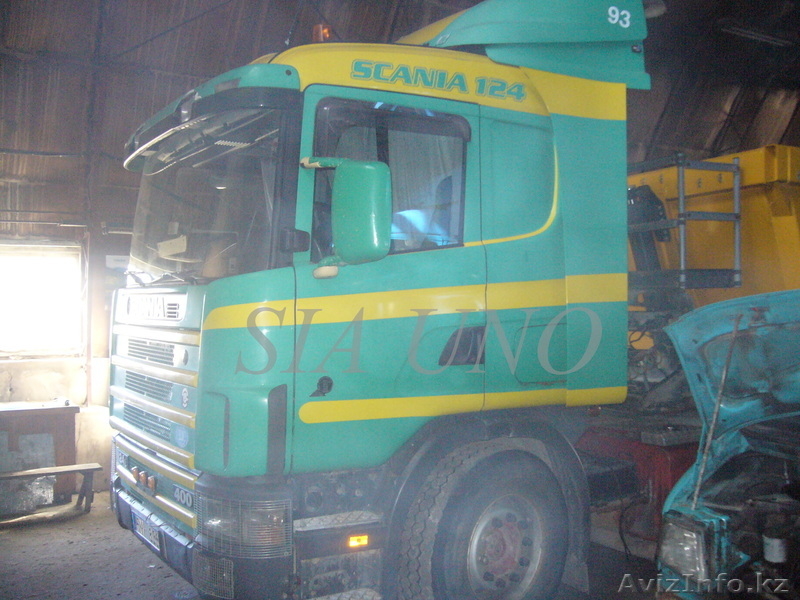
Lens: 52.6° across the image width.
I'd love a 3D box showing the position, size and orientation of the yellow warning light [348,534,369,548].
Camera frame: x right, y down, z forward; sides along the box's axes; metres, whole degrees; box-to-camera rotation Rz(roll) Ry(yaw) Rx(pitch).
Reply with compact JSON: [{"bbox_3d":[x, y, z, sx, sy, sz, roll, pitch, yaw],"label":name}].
[{"bbox_3d":[-0.195,1.117,3.753,0.095,0.046,0.025,1,-1,-32],"label":"yellow warning light"}]

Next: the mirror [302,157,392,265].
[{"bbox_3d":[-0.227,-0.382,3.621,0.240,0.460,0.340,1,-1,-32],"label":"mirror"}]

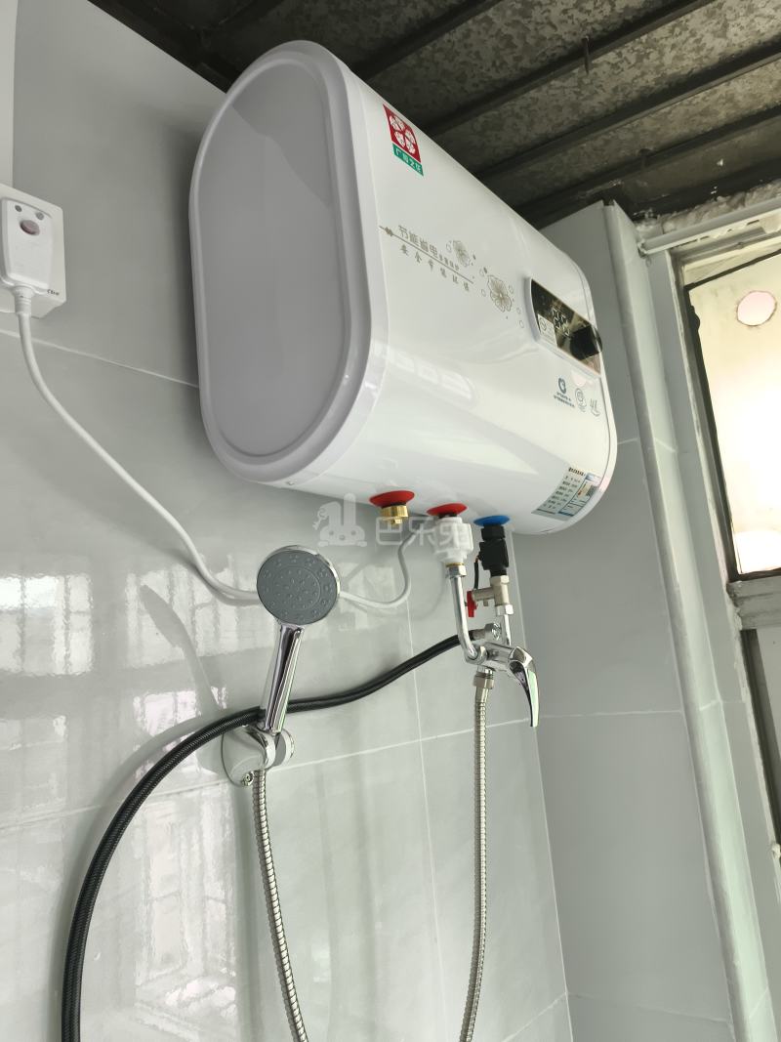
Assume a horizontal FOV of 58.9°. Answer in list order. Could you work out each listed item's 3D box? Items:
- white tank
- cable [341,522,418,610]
[{"bbox_3d":[0.047,-0.227,0.856,0.239,0.439,0.512,-15,-16,38],"label":"white tank"},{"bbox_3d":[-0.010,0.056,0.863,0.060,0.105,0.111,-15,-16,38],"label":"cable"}]

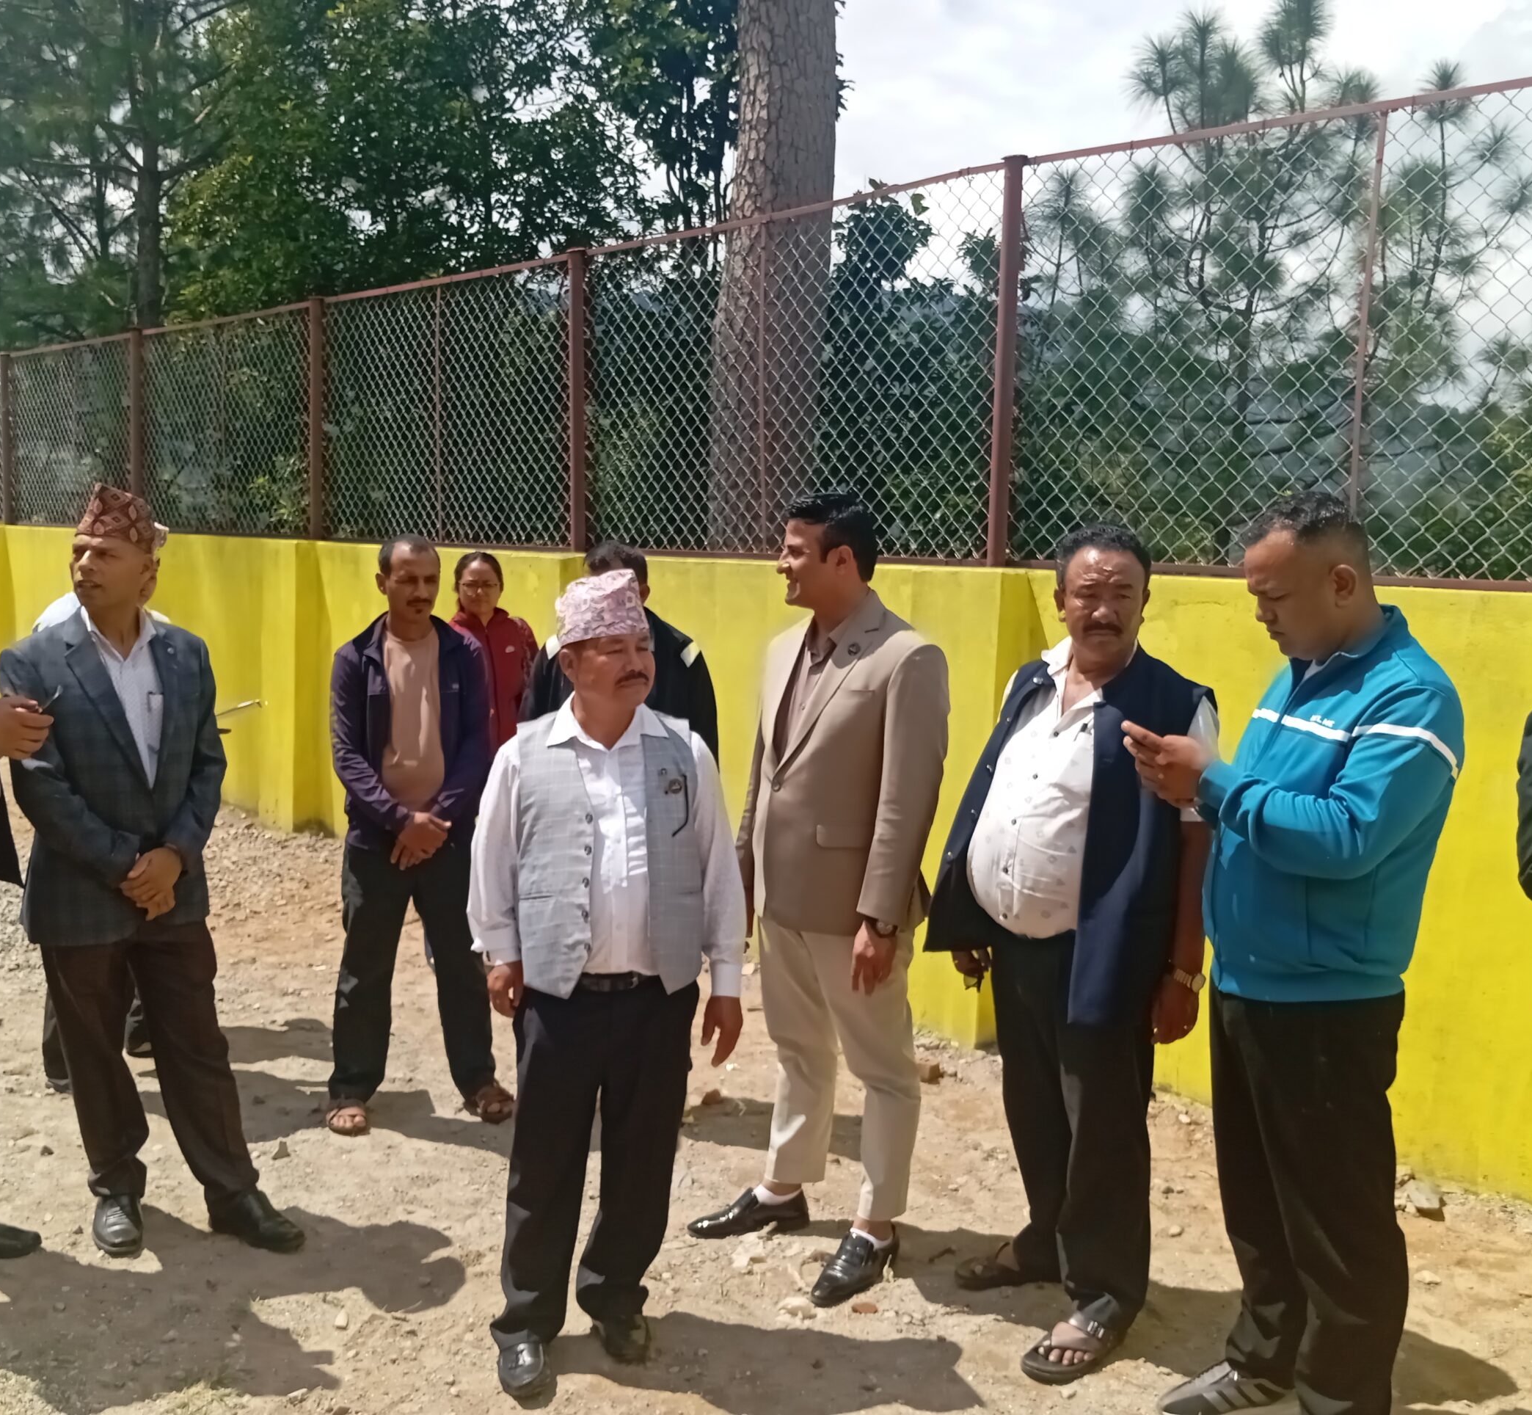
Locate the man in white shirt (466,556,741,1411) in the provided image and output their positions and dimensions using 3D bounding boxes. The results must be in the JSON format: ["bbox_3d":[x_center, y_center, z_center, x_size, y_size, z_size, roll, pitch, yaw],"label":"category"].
[{"bbox_3d":[-0.338,0.518,3.028,0.520,1.582,0.330,-1,7,-18],"label":"man in white shirt"}]

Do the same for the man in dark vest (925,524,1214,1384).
[{"bbox_3d":[0.627,0.460,3.122,0.500,1.663,0.380,8,10,44],"label":"man in dark vest"}]

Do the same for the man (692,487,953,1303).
[{"bbox_3d":[0.116,0.389,3.377,0.390,1.722,0.470,-5,9,-40],"label":"man"}]

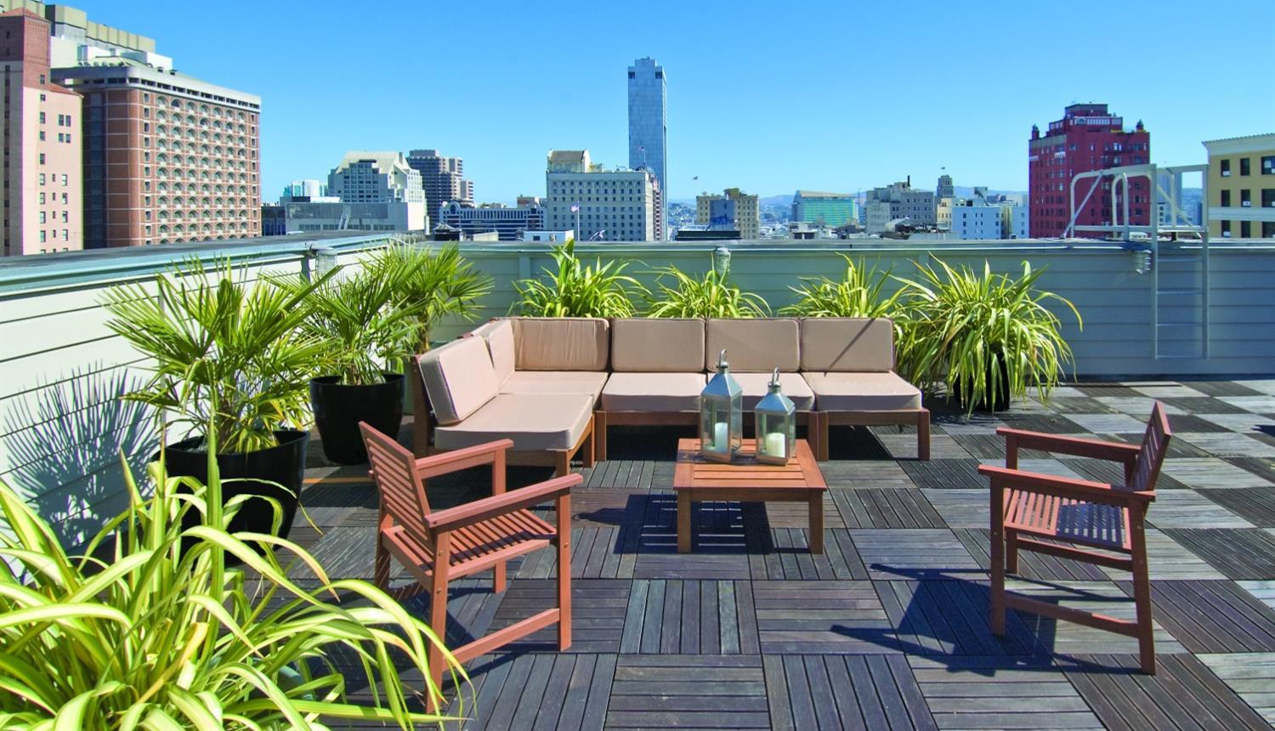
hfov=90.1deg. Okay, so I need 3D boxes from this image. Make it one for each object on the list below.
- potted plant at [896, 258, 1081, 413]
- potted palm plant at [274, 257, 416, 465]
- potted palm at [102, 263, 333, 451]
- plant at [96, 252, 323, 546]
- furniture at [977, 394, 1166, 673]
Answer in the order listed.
[{"bbox_3d":[3.060,-0.270,5.550,1.480,1.270,1.300,0,11,0],"label":"potted plant"},{"bbox_3d":[-2.020,-0.050,4.400,0.920,1.330,0.900,0,11,0],"label":"potted palm plant"},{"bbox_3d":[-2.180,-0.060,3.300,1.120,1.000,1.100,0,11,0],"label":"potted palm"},{"bbox_3d":[-2.220,0.140,3.350,1.120,1.360,1.100,0,11,0],"label":"plant"},{"bbox_3d":[1.693,0.594,2.430,0.580,0.860,0.590,8,15,30],"label":"furniture"}]

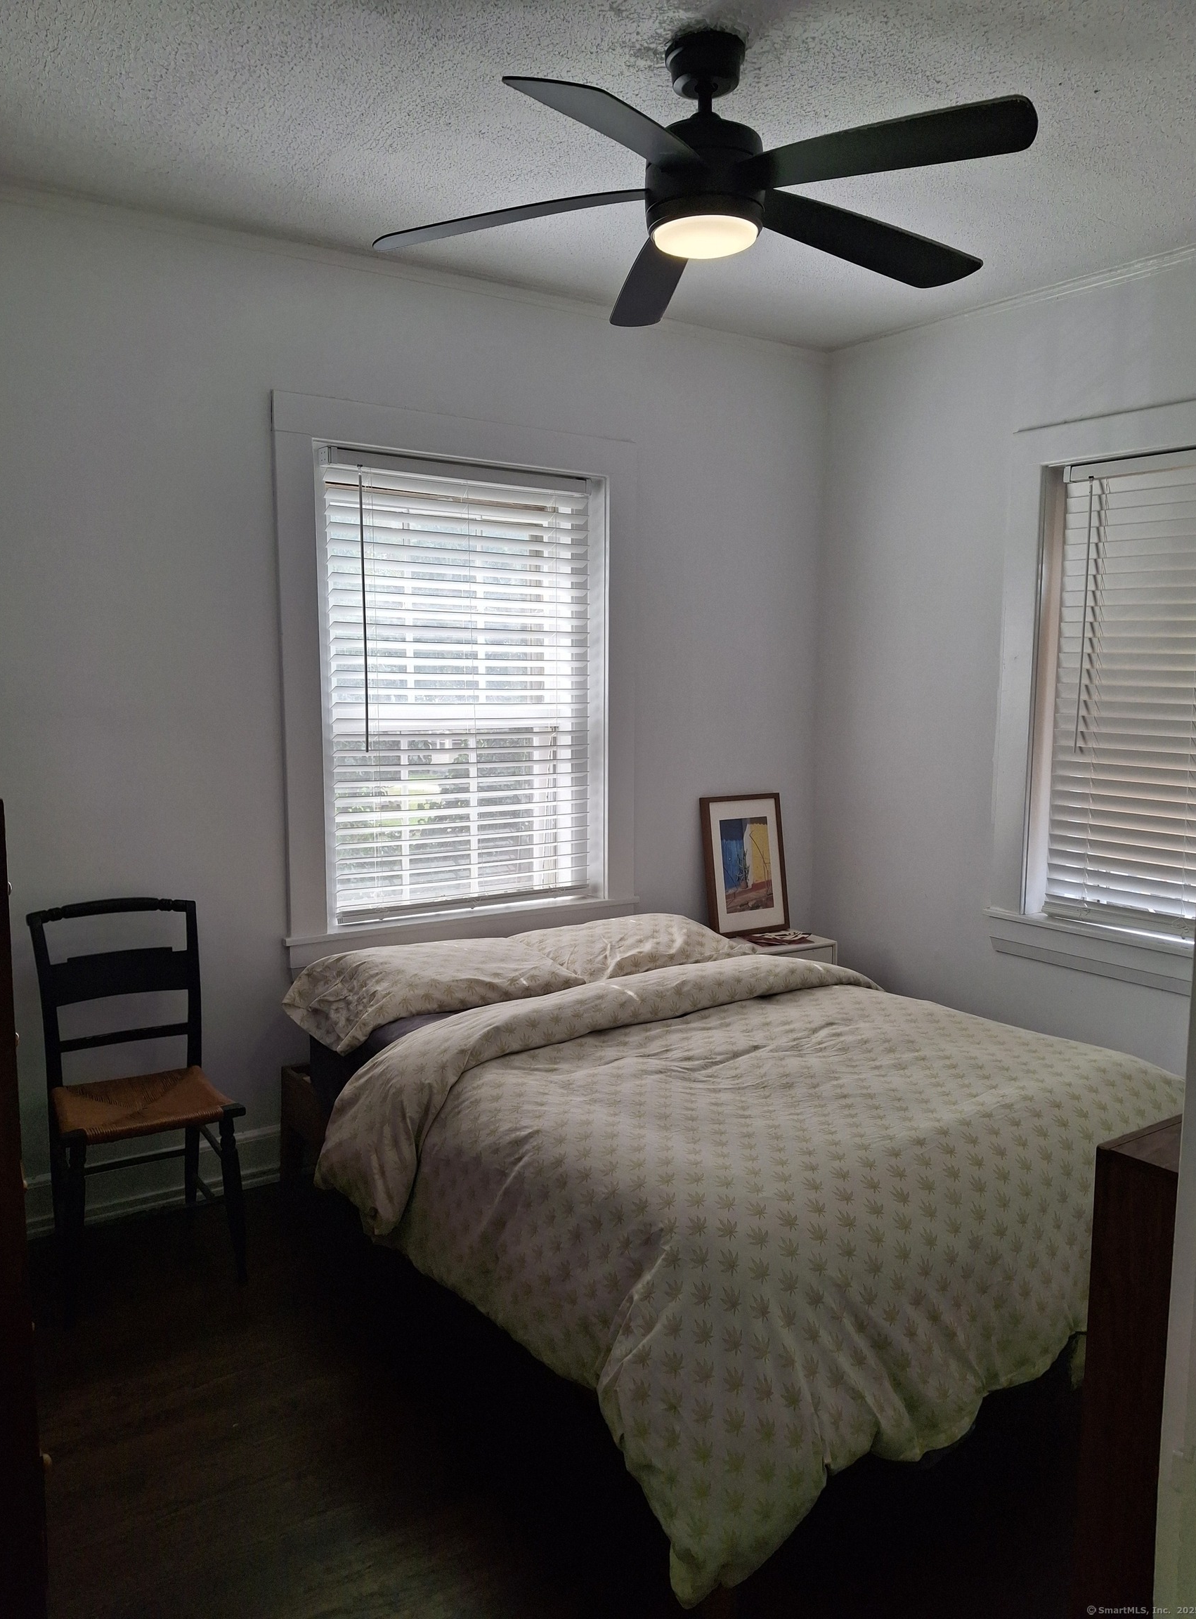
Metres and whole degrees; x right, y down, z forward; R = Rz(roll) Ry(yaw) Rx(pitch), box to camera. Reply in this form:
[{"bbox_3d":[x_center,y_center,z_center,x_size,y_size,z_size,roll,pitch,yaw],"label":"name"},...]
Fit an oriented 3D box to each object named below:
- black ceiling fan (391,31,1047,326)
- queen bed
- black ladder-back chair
[{"bbox_3d":[0.210,-1.211,2.156,1.240,0.350,1.240,-4,8,-33],"label":"black ceiling fan"},{"bbox_3d":[0.362,0.741,2.589,1.534,0.533,1.490,-4,8,-33],"label":"queen bed"},{"bbox_3d":[-1.086,0.673,2.741,0.413,0.878,0.454,-4,8,-33],"label":"black ladder-back chair"}]

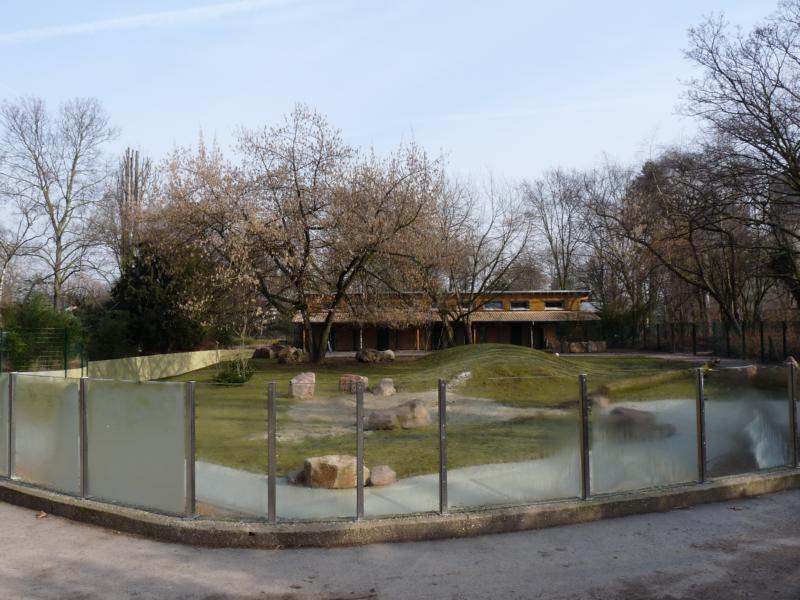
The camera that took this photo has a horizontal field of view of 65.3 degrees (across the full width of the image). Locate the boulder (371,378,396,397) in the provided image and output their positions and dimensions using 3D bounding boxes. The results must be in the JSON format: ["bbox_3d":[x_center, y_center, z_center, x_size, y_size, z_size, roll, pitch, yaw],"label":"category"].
[{"bbox_3d":[-0.497,2.636,18.800,0.750,0.500,0.650,-1,-3,0],"label":"boulder"}]

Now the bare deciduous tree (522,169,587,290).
[{"bbox_3d":[15.351,-4.393,62.000,6.600,17.345,6.400,-1,-3,0],"label":"bare deciduous tree"}]

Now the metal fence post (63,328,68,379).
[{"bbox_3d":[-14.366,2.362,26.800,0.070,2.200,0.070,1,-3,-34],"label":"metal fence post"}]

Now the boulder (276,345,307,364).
[{"bbox_3d":[-5.999,3.013,34.500,1.600,1.050,1.250,0,-3,-6],"label":"boulder"}]

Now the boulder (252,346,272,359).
[{"bbox_3d":[-8.484,3.239,38.500,1.200,0.720,1.000,0,-3,-6],"label":"boulder"}]

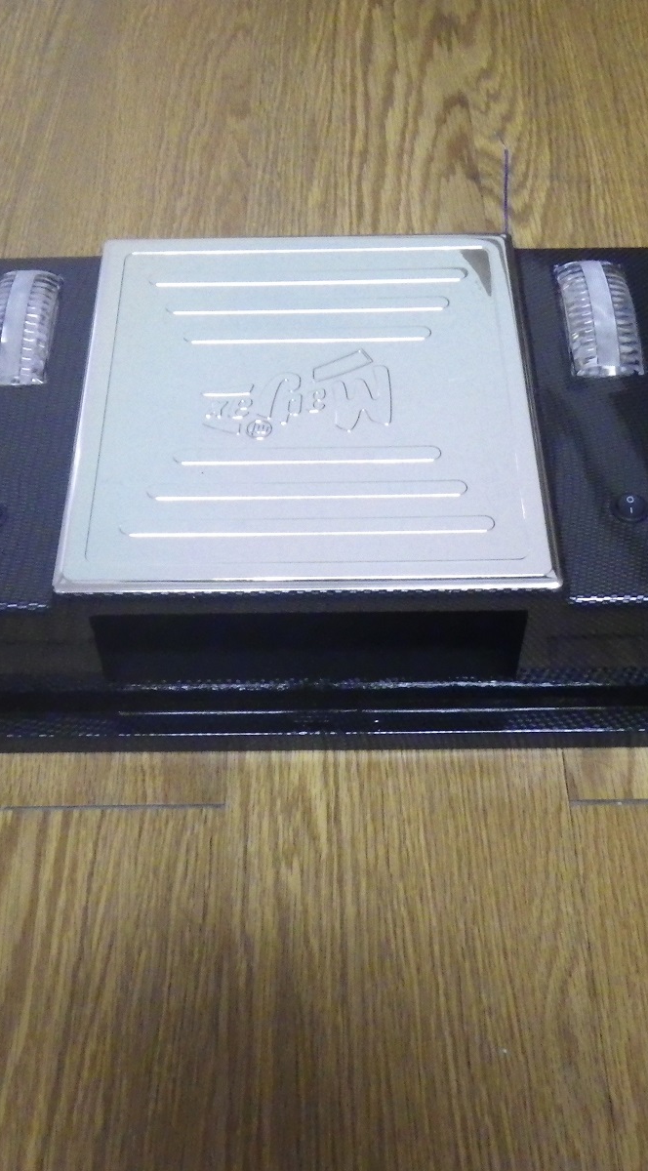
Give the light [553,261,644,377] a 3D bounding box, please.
[{"bbox_3d":[0.139,-0.138,0.633,0.035,0.014,0.081,0,54,0],"label":"light"}]

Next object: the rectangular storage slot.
[{"bbox_3d":[-0.007,-0.025,0.596,0.187,0.052,0.130,0,54,0],"label":"rectangular storage slot"}]

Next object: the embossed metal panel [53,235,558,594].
[{"bbox_3d":[-0.007,-0.088,0.598,0.213,0.010,0.227,0,54,0],"label":"embossed metal panel"}]

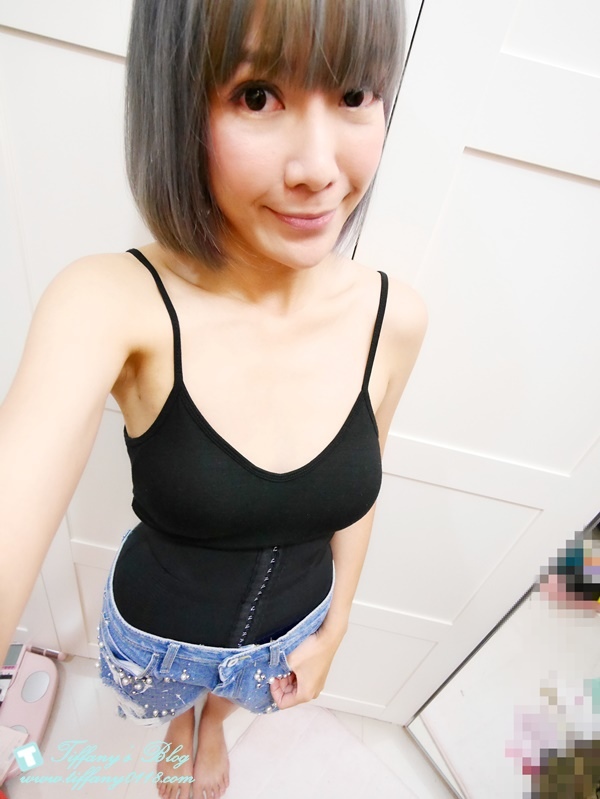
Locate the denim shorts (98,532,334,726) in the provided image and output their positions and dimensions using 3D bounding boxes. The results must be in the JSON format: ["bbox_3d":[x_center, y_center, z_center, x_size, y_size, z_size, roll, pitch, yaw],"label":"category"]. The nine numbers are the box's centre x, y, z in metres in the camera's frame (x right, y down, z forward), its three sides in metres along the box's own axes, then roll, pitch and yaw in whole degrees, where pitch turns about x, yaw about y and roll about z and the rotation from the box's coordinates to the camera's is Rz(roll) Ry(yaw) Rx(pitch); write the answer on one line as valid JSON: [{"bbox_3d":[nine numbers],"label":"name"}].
[{"bbox_3d":[-0.124,0.321,0.728,0.330,0.280,0.250,9,37,-7],"label":"denim shorts"}]

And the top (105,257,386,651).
[{"bbox_3d":[-0.052,0.080,0.547,0.300,0.460,0.240,5,38,-12],"label":"top"}]

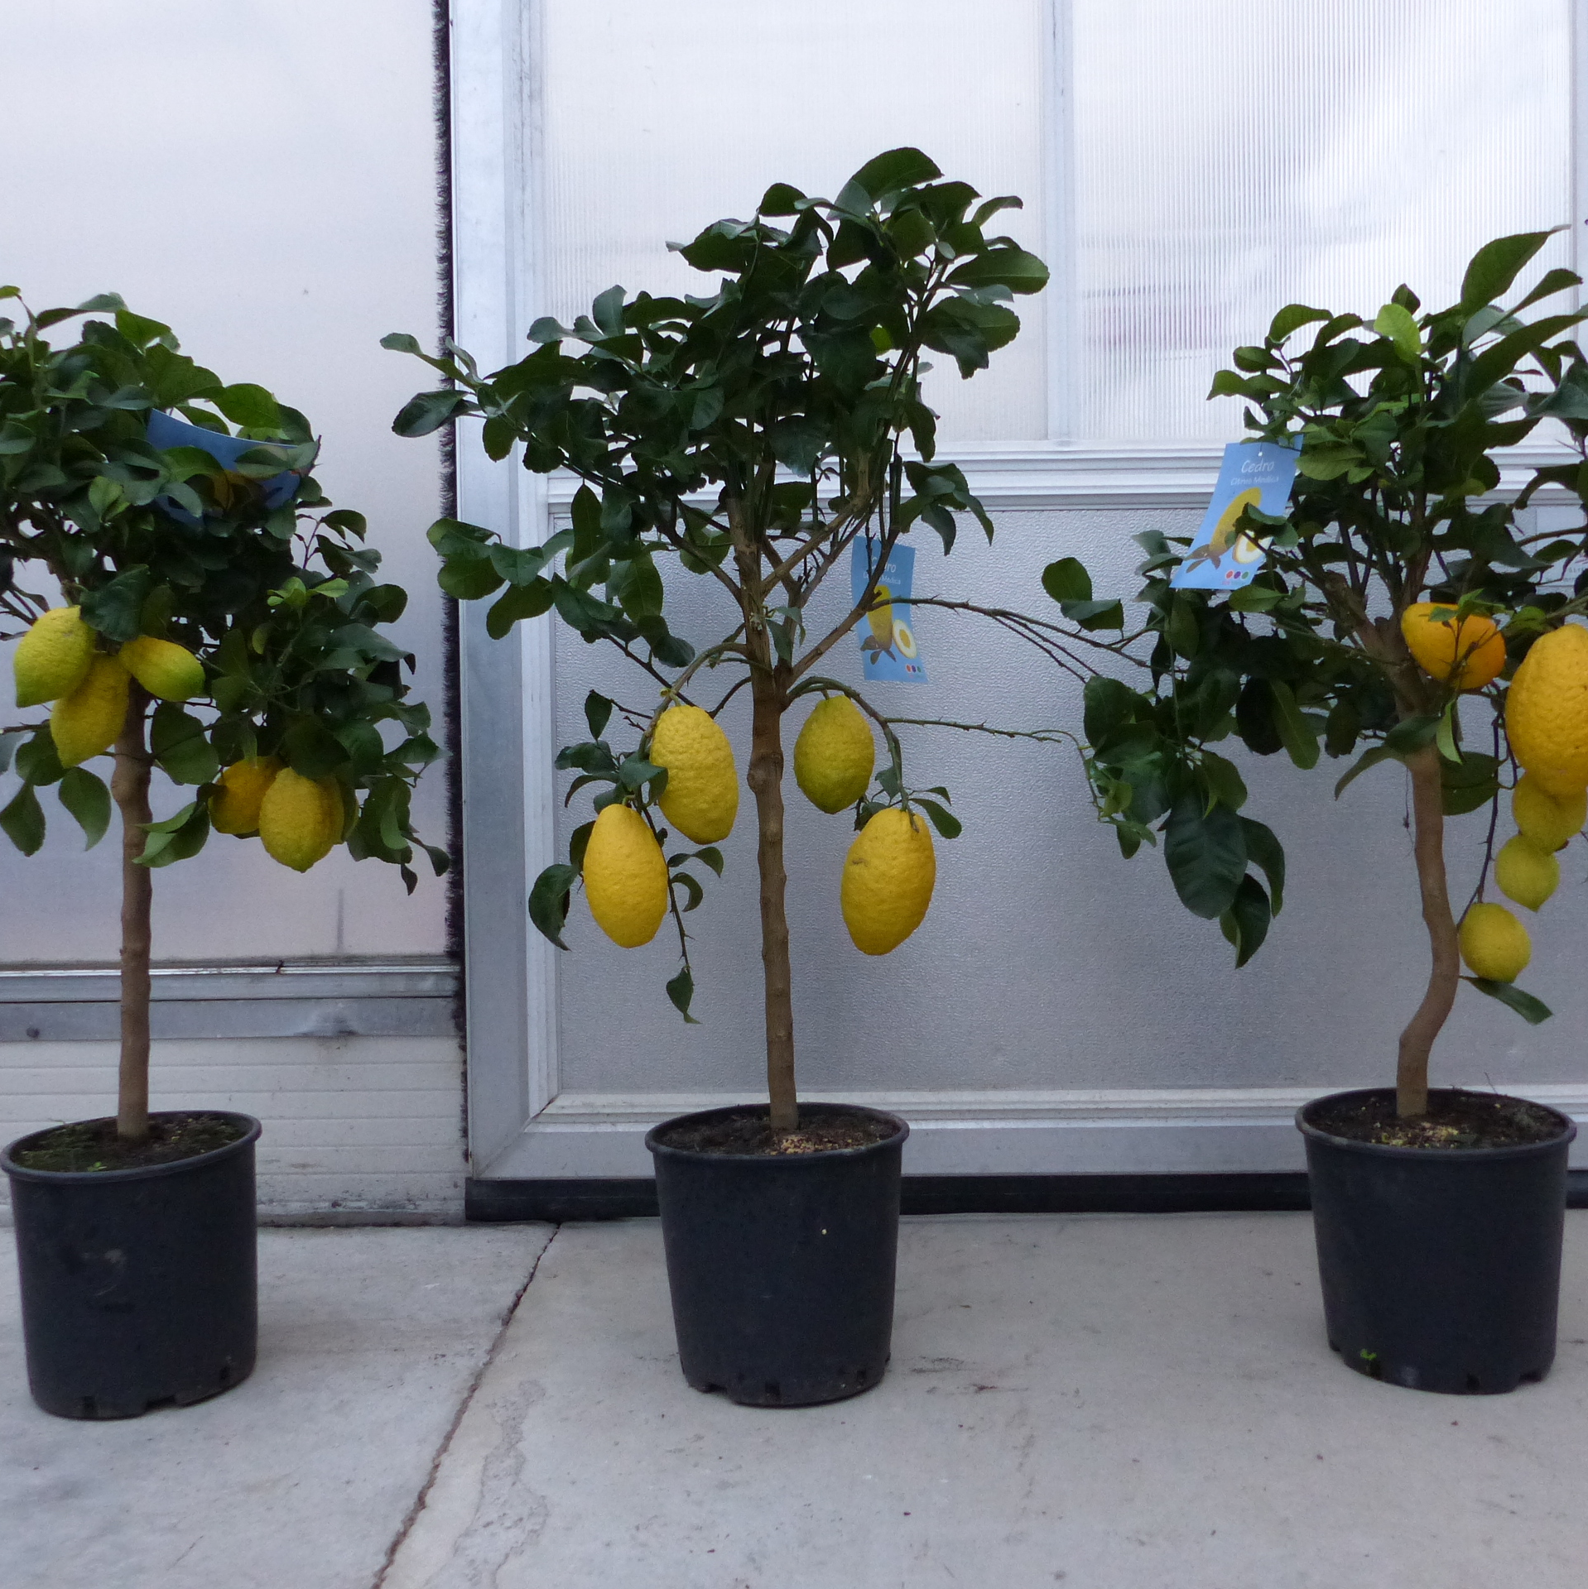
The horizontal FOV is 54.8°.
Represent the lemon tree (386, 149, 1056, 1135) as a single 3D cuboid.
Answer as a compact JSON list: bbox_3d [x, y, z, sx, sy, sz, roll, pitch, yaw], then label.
[{"bbox_3d":[-0.068,-0.143,1.482,0.647,0.954,0.560,-1,1,0],"label":"lemon tree"}]

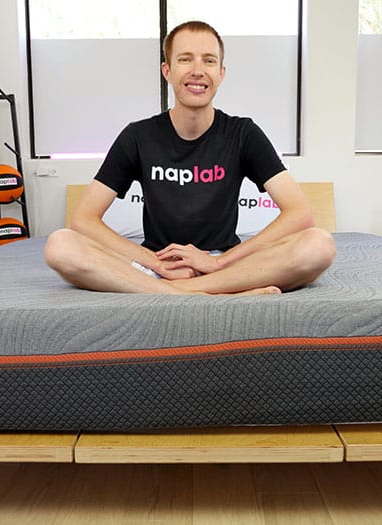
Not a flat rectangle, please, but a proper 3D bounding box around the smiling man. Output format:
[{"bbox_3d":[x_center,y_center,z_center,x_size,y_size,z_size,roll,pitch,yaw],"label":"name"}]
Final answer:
[{"bbox_3d":[0.000,-0.322,1.450,0.780,0.780,0.550,0,7,1],"label":"smiling man"}]

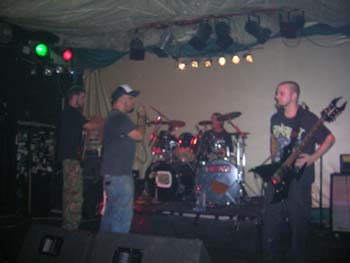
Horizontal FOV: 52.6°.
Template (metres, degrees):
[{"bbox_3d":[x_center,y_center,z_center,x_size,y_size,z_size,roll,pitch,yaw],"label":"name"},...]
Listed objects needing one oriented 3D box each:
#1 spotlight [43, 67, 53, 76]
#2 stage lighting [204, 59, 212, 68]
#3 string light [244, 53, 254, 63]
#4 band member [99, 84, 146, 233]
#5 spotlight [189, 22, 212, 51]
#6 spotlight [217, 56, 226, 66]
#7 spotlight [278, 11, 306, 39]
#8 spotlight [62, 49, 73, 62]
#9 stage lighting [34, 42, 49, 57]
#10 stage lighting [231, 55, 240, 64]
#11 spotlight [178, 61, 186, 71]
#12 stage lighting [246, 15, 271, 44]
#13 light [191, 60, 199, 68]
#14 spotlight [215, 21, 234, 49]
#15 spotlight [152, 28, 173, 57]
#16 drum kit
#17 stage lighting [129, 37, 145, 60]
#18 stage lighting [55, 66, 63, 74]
[{"bbox_3d":[-1.872,-0.881,5.200,0.130,0.130,0.150,0,18,-26],"label":"spotlight"},{"bbox_3d":[0.459,-0.960,5.000,0.130,0.130,0.150,0,18,-3],"label":"stage lighting"},{"bbox_3d":[1.008,-0.975,4.783,0.130,0.130,0.150,0,7,15],"label":"string light"},{"bbox_3d":[-0.525,0.410,3.550,0.500,1.770,0.550,0,0,-5],"label":"band member"},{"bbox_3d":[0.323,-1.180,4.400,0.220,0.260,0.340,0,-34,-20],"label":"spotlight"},{"bbox_3d":[0.673,-0.975,4.983,0.130,0.130,0.150,0,7,15],"label":"spotlight"},{"bbox_3d":[1.327,-1.218,4.050,0.250,0.250,0.310,0,27,28],"label":"spotlight"},{"bbox_3d":[-1.548,-1.095,5.100,0.170,0.200,0.240,0,14,-20],"label":"spotlight"},{"bbox_3d":[-1.885,-1.158,5.000,0.200,0.200,0.290,0,17,-25],"label":"stage lighting"},{"bbox_3d":[0.850,-0.975,4.877,0.130,0.130,0.150,0,7,15],"label":"stage lighting"},{"bbox_3d":[0.126,-0.975,5.310,0.130,0.130,0.150,0,7,15],"label":"spotlight"},{"bbox_3d":[0.967,-1.184,4.150,0.230,0.230,0.330,0,34,-46],"label":"stage lighting"},{"bbox_3d":[0.305,-0.975,5.204,0.130,0.130,0.150,0,7,15],"label":"light"},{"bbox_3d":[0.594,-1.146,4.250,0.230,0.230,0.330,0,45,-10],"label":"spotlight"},{"bbox_3d":[-0.162,-1.150,4.600,0.230,0.330,0.230,0,-34,44],"label":"spotlight"},{"bbox_3d":[0.330,0.330,5.000,1.650,1.280,1.200,0,0,22],"label":"drum kit"},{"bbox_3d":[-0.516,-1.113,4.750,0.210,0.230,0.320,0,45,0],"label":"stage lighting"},{"bbox_3d":[-1.744,-0.913,5.300,0.130,0.130,0.150,0,18,-26],"label":"stage lighting"}]

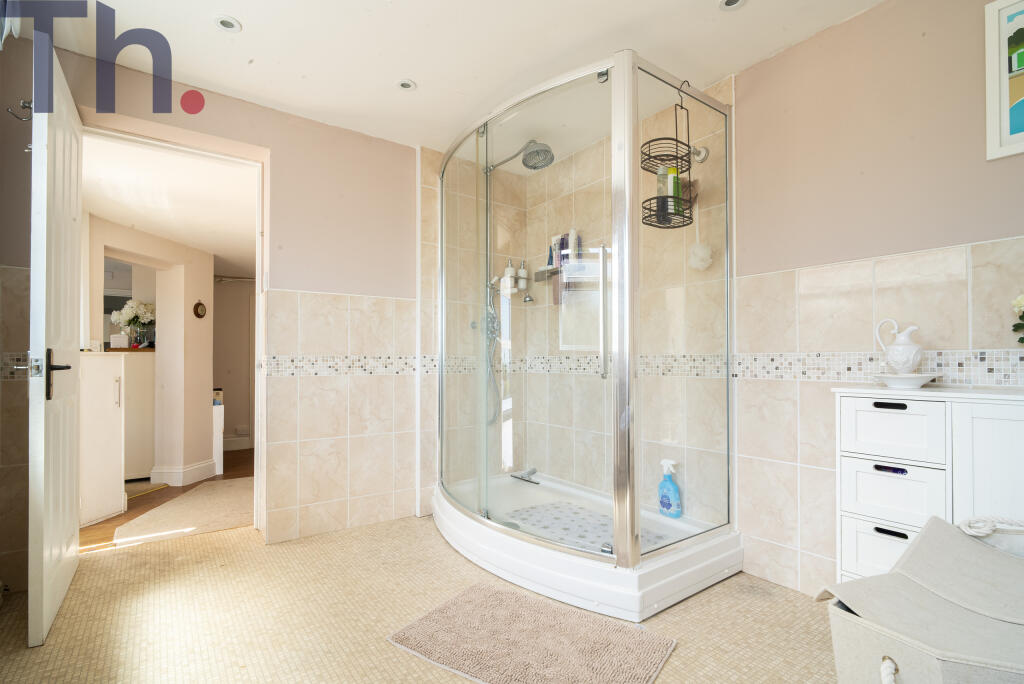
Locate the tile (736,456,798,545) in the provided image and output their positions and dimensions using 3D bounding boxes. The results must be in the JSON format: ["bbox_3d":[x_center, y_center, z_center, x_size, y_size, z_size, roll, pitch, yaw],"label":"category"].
[{"bbox_3d":[1.077,0.658,1.921,0.010,0.331,0.250,1,-1,-32],"label":"tile"}]

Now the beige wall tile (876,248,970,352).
[{"bbox_3d":[1.335,-0.135,1.492,0.010,0.328,0.235,0,-1,-37],"label":"beige wall tile"}]

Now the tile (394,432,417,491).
[{"bbox_3d":[-0.609,0.681,2.602,0.127,0.328,0.010,0,-1,-30],"label":"tile"}]

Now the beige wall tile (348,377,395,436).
[{"bbox_3d":[-0.774,0.350,2.517,0.247,0.325,0.010,0,-1,-30],"label":"beige wall tile"}]

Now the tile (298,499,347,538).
[{"bbox_3d":[-1.003,0.937,2.431,0.247,0.161,0.010,1,-1,-32],"label":"tile"}]

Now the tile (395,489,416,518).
[{"bbox_3d":[-0.608,0.924,2.596,0.127,0.155,0.010,0,-1,-30],"label":"tile"}]

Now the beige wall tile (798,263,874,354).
[{"bbox_3d":[1.191,-0.122,1.683,0.010,0.325,0.238,0,-1,-37],"label":"beige wall tile"}]

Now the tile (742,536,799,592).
[{"bbox_3d":[1.075,0.913,1.907,0.010,0.157,0.250,1,-3,-37],"label":"tile"}]

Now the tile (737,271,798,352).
[{"bbox_3d":[1.077,-0.124,1.932,0.010,0.329,0.250,1,-1,-32],"label":"tile"}]

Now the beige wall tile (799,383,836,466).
[{"bbox_3d":[1.211,0.321,1.709,0.010,0.331,0.247,1,-1,-32],"label":"beige wall tile"}]

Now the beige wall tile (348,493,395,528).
[{"bbox_3d":[-0.796,0.938,2.565,0.250,0.157,0.010,1,-3,-35],"label":"beige wall tile"}]

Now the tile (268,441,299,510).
[{"bbox_3d":[-1.173,0.687,2.330,0.145,0.331,0.010,1,-1,-32],"label":"tile"}]

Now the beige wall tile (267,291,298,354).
[{"bbox_3d":[-1.165,-0.102,2.345,0.136,0.327,0.010,1,-3,-35],"label":"beige wall tile"}]

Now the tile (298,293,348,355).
[{"bbox_3d":[-1.003,-0.093,2.447,0.247,0.329,0.010,1,-1,-32],"label":"tile"}]

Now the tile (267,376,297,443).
[{"bbox_3d":[-1.158,0.341,2.299,0.135,0.332,0.010,0,-1,-30],"label":"tile"}]

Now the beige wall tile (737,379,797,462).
[{"bbox_3d":[1.077,0.324,1.926,0.010,0.331,0.250,1,-1,-32],"label":"beige wall tile"}]

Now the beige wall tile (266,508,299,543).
[{"bbox_3d":[-1.165,0.929,2.308,0.136,0.157,0.010,1,-3,-35],"label":"beige wall tile"}]

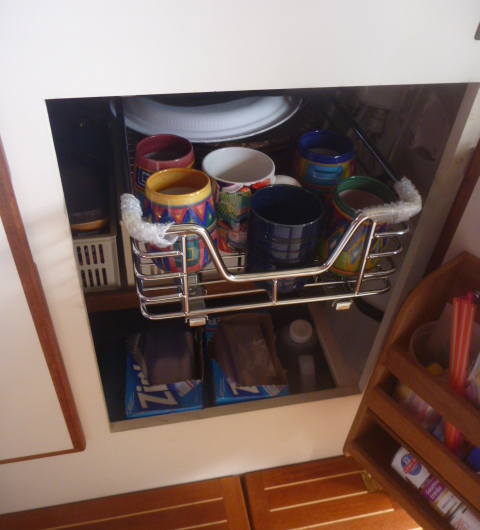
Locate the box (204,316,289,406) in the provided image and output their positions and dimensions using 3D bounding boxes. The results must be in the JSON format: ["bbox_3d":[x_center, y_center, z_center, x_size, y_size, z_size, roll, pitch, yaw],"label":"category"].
[{"bbox_3d":[0.007,0.184,0.934,0.121,0.088,0.185,-3,42,-9],"label":"box"}]

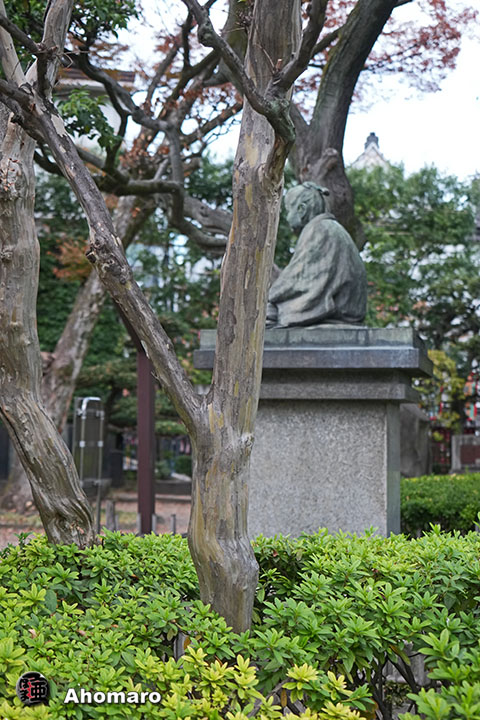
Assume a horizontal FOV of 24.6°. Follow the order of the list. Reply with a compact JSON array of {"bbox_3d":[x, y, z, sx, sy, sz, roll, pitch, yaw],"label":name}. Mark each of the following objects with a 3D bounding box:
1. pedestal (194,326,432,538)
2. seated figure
[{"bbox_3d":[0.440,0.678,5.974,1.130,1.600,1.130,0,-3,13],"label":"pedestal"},{"bbox_3d":[0.392,-0.529,6.058,0.640,0.820,0.660,0,-3,13],"label":"seated figure"}]

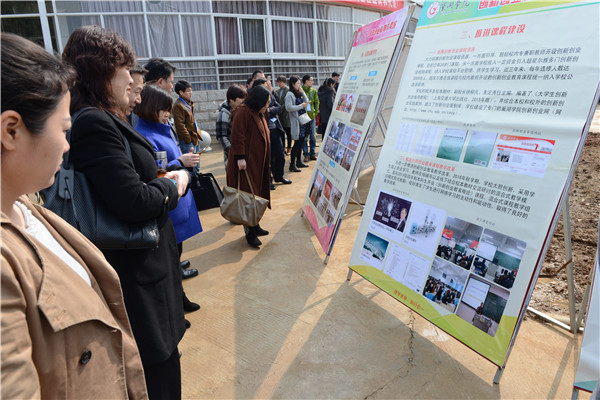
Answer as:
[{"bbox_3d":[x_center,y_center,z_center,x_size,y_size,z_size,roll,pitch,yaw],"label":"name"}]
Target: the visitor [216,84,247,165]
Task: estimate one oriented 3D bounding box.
[{"bbox_3d":[-0.735,-0.623,4.966,0.420,1.560,0.500,0,16,8],"label":"visitor"}]

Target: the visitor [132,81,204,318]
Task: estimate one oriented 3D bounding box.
[{"bbox_3d":[-0.861,0.068,2.584,0.460,1.566,0.500,-2,16,0],"label":"visitor"}]

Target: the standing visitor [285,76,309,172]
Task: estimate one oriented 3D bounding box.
[{"bbox_3d":[-0.081,-1.385,7.299,0.420,1.678,0.480,3,17,19],"label":"standing visitor"}]

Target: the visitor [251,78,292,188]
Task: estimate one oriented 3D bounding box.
[{"bbox_3d":[-0.389,-1.045,6.258,0.400,1.626,0.520,5,18,24],"label":"visitor"}]

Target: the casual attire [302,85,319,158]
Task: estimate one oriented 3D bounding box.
[{"bbox_3d":[0.180,-1.568,8.205,0.340,1.464,0.500,13,22,43],"label":"casual attire"}]

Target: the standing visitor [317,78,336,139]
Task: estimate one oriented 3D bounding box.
[{"bbox_3d":[0.659,-1.980,9.327,0.360,1.635,0.500,-11,18,-29],"label":"standing visitor"}]

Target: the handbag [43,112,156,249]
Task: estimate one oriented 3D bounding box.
[{"bbox_3d":[-0.627,-0.059,1.270,0.370,0.440,0.160,-3,16,-2],"label":"handbag"}]

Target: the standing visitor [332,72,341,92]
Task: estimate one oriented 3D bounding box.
[{"bbox_3d":[0.936,-2.333,10.247,0.340,1.780,0.500,0,16,10],"label":"standing visitor"}]

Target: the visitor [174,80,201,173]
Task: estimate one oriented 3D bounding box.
[{"bbox_3d":[-1.511,-0.795,5.528,0.340,1.642,0.500,2,17,14],"label":"visitor"}]

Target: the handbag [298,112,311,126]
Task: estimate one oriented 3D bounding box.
[{"bbox_3d":[0.093,-1.416,7.034,0.220,0.160,0.090,-36,28,-17],"label":"handbag"}]

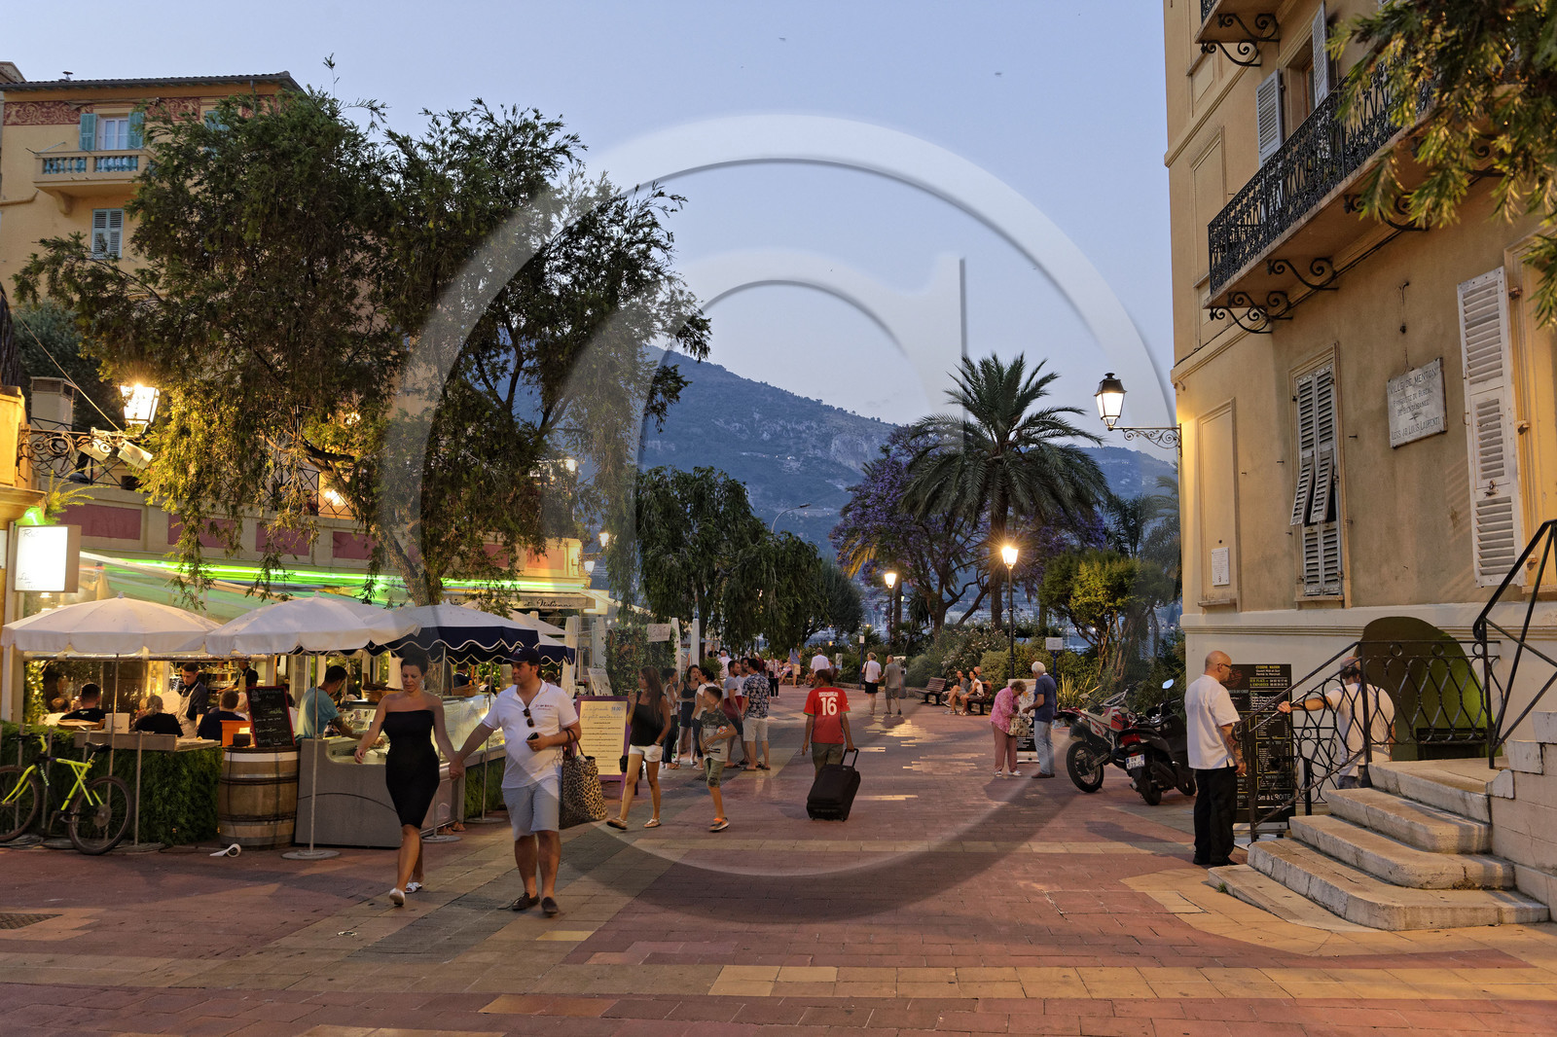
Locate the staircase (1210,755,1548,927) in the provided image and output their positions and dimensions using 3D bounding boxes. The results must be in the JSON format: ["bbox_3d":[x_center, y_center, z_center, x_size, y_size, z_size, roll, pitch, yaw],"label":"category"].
[{"bbox_3d":[4.600,2.387,9.662,2.600,0.760,3.300,0,-5,2],"label":"staircase"}]

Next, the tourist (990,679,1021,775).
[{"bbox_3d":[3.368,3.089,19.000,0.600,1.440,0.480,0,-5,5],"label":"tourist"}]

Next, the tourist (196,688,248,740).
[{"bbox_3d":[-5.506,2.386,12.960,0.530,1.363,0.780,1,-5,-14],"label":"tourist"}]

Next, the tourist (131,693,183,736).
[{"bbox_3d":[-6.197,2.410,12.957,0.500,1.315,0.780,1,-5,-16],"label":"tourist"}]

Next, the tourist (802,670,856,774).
[{"bbox_3d":[0.538,2.435,14.236,0.520,1.600,0.420,0,-5,-2],"label":"tourist"}]

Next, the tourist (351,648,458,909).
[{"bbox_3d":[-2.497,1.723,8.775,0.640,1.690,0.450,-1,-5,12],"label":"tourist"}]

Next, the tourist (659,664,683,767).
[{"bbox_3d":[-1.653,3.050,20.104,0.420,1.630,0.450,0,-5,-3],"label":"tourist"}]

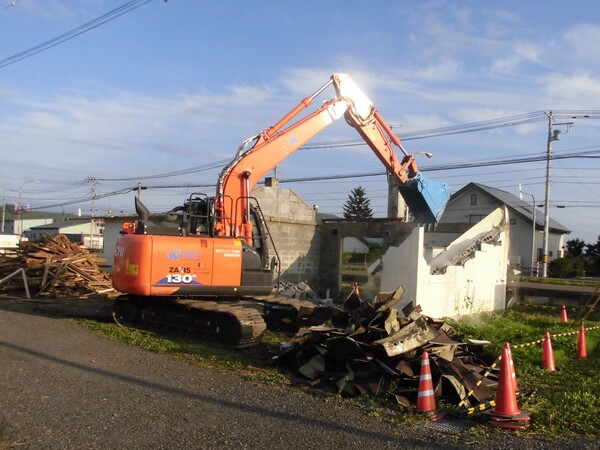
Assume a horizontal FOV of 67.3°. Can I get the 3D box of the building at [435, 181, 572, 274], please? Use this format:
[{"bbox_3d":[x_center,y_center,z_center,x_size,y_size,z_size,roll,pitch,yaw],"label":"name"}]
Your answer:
[{"bbox_3d":[17.029,0.315,40.500,11.000,7.500,8.500,0,-3,45],"label":"building"}]

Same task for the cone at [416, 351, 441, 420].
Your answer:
[{"bbox_3d":[1.288,1.598,4.500,0.340,0.690,0.340,2,-2,0],"label":"cone"}]

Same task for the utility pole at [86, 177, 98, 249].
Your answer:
[{"bbox_3d":[-30.846,-1.858,67.000,1.300,10.800,0.500,2,-2,0],"label":"utility pole"}]

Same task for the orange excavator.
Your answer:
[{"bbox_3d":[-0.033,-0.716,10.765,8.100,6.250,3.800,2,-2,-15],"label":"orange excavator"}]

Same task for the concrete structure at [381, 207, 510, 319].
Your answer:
[{"bbox_3d":[4.096,1.076,12.600,3.400,2.850,1.300,3,-2,-28],"label":"concrete structure"}]

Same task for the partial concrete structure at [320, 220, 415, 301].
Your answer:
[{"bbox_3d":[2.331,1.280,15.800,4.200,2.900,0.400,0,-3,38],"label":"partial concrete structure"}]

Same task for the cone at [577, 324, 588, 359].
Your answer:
[{"bbox_3d":[4.952,2.077,7.900,0.340,0.680,0.340,2,-2,0],"label":"cone"}]

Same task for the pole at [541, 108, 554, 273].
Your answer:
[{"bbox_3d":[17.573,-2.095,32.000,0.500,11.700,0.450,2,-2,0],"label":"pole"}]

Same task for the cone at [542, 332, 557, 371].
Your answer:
[{"bbox_3d":[3.875,1.988,7.000,0.340,0.690,0.340,2,-2,0],"label":"cone"}]

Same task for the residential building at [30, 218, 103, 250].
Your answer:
[{"bbox_3d":[-35.489,1.320,70.000,10.500,4.700,10.500,0,-3,40],"label":"residential building"}]

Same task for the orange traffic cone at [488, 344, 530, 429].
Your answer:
[{"bbox_3d":[2.031,1.561,4.370,0.390,0.740,0.390,2,-2,0],"label":"orange traffic cone"}]

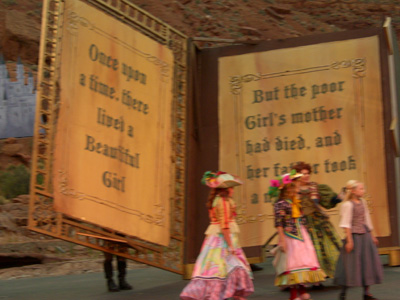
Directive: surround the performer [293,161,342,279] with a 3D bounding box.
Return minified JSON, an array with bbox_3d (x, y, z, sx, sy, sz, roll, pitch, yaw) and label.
[{"bbox_3d":[1.580,1.026,14.700,0.750,1.700,0.750,-1,-1,42],"label":"performer"}]

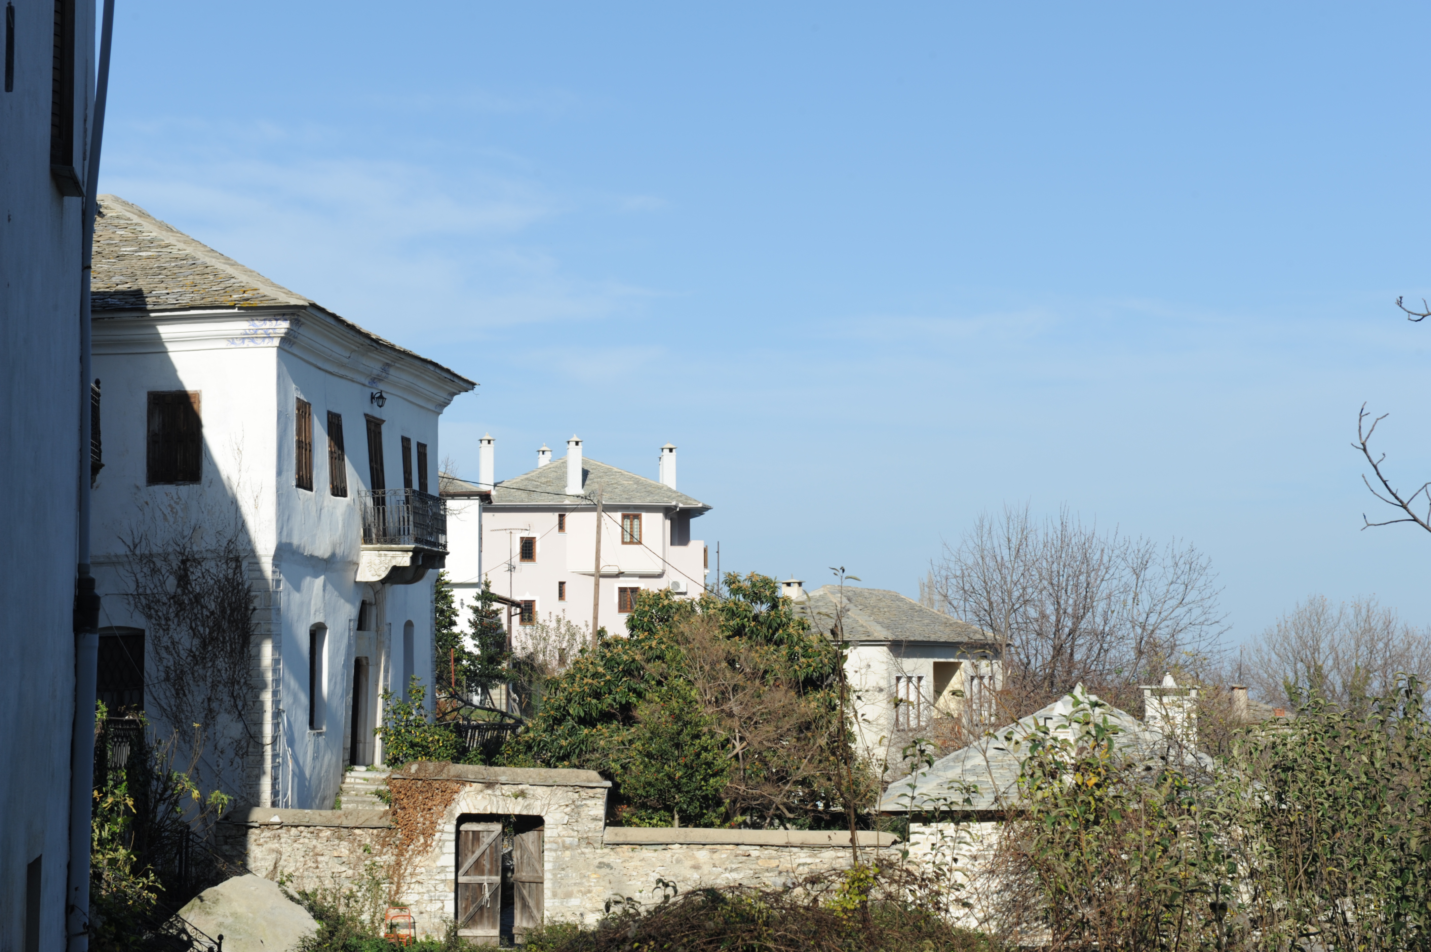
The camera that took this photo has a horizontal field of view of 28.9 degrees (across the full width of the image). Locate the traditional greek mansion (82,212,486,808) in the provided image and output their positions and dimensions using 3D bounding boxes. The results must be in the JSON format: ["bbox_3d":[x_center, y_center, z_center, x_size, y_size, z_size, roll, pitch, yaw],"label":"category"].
[{"bbox_3d":[-10.810,1.289,54.808,9.600,12.400,16.800,0,-3,5],"label":"traditional greek mansion"}]

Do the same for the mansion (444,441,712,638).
[{"bbox_3d":[-6.700,4.653,132.459,13.000,12.400,12.300,0,-3,0],"label":"mansion"}]

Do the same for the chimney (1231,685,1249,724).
[{"bbox_3d":[13.578,5.913,71.775,0.440,1.064,0.440,0,-3,0],"label":"chimney"}]

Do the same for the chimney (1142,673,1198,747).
[{"bbox_3d":[7.274,3.734,44.356,0.930,1.208,0.750,0,-3,0],"label":"chimney"}]

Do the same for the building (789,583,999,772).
[{"bbox_3d":[4.692,6.350,89.700,6.232,5.682,14.596,-1,-4,19],"label":"building"}]

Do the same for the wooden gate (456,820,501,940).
[{"bbox_3d":[-3.733,6.439,43.692,0.720,2.000,0.090,0,-3,3],"label":"wooden gate"}]

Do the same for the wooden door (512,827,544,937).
[{"bbox_3d":[-2.975,6.496,43.990,0.700,1.950,0.080,-2,-4,35],"label":"wooden door"}]

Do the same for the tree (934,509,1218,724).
[{"bbox_3d":[9.496,4.161,72.882,7.867,6.836,6.800,0,-3,0],"label":"tree"}]

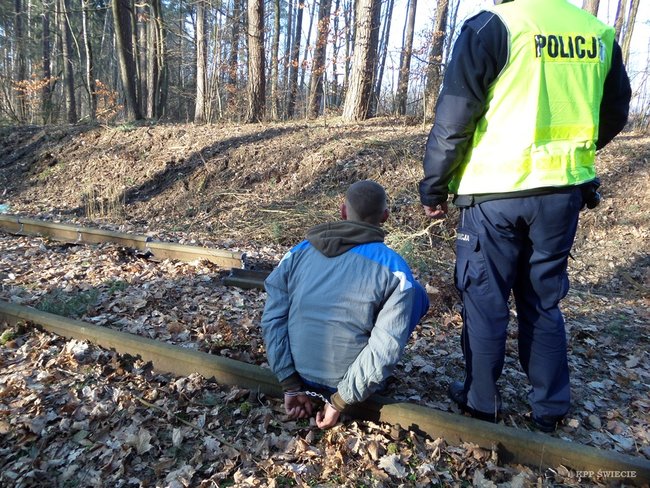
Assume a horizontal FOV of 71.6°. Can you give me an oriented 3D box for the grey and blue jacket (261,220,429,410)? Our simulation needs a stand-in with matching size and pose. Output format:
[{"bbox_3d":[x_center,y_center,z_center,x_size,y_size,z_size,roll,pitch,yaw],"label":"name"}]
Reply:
[{"bbox_3d":[0.073,0.261,1.880,0.600,0.680,0.430,9,18,20],"label":"grey and blue jacket"}]

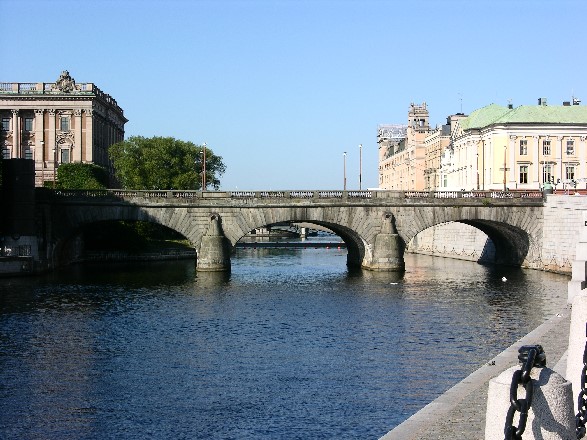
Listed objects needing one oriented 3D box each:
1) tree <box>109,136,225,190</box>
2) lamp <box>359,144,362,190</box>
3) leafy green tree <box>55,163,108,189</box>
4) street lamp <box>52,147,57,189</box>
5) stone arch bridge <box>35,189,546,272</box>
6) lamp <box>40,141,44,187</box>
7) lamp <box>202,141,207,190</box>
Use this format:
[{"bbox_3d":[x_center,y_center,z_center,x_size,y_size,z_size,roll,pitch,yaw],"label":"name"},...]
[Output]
[{"bbox_3d":[-23.760,-6.430,222.000,21.500,18.500,19.000,0,-1,-5],"label":"tree"},{"bbox_3d":[8.050,-5.640,141.680,0.450,6.700,0.450,0,-1,-5],"label":"lamp"},{"bbox_3d":[-33.940,-4.800,190.000,8.800,9.000,8.500,0,-1,-5],"label":"leafy green tree"},{"bbox_3d":[-30.480,-5.580,151.360,0.450,6.700,0.450,0,-1,-5],"label":"street lamp"},{"bbox_3d":[-0.600,1.230,146.000,59.500,9.100,18.500,0,0,-6],"label":"stone arch bridge"},{"bbox_3d":[-29.280,-5.750,138.470,0.450,6.700,0.450,0,-1,-5],"label":"lamp"},{"bbox_3d":[-10.460,-5.660,140.110,0.450,6.700,0.450,0,-1,-5],"label":"lamp"}]

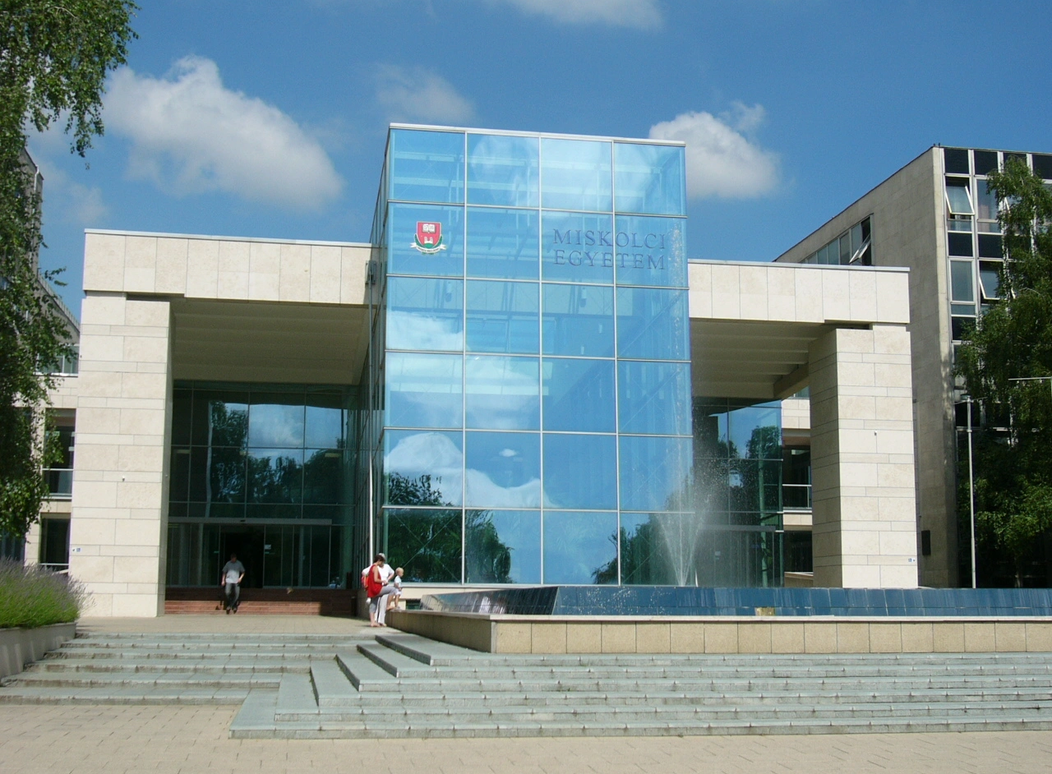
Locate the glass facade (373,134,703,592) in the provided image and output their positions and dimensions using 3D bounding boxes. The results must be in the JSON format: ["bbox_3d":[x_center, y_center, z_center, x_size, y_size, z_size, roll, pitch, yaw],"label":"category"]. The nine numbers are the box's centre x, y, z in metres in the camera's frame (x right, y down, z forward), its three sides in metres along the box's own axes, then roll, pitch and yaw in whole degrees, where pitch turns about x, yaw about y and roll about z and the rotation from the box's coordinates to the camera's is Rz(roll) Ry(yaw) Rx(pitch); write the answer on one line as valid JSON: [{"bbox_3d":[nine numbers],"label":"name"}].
[{"bbox_3d":[0.004,-0.454,33.714,7.020,10.400,4.100,2,-9,-9],"label":"glass facade"}]

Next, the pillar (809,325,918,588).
[{"bbox_3d":[9.037,2.331,37.669,2.050,7.770,2.050,2,-9,-9],"label":"pillar"}]

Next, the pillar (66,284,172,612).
[{"bbox_3d":[-9.928,1.728,34.615,2.050,7.820,2.050,2,-9,-9],"label":"pillar"}]

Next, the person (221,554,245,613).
[{"bbox_3d":[-8.736,5.869,41.682,0.620,1.780,0.450,2,-9,-12],"label":"person"}]

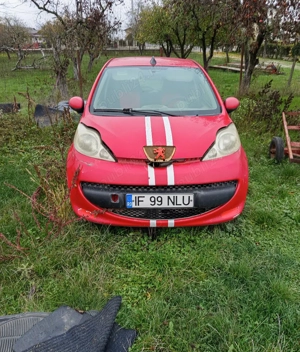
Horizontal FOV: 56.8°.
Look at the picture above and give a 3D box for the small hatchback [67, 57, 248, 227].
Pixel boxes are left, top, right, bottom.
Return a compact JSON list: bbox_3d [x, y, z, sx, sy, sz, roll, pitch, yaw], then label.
[{"bbox_3d":[0.045,-0.737,3.550,1.670,1.465,3.430,-1,24,-1],"label":"small hatchback"}]

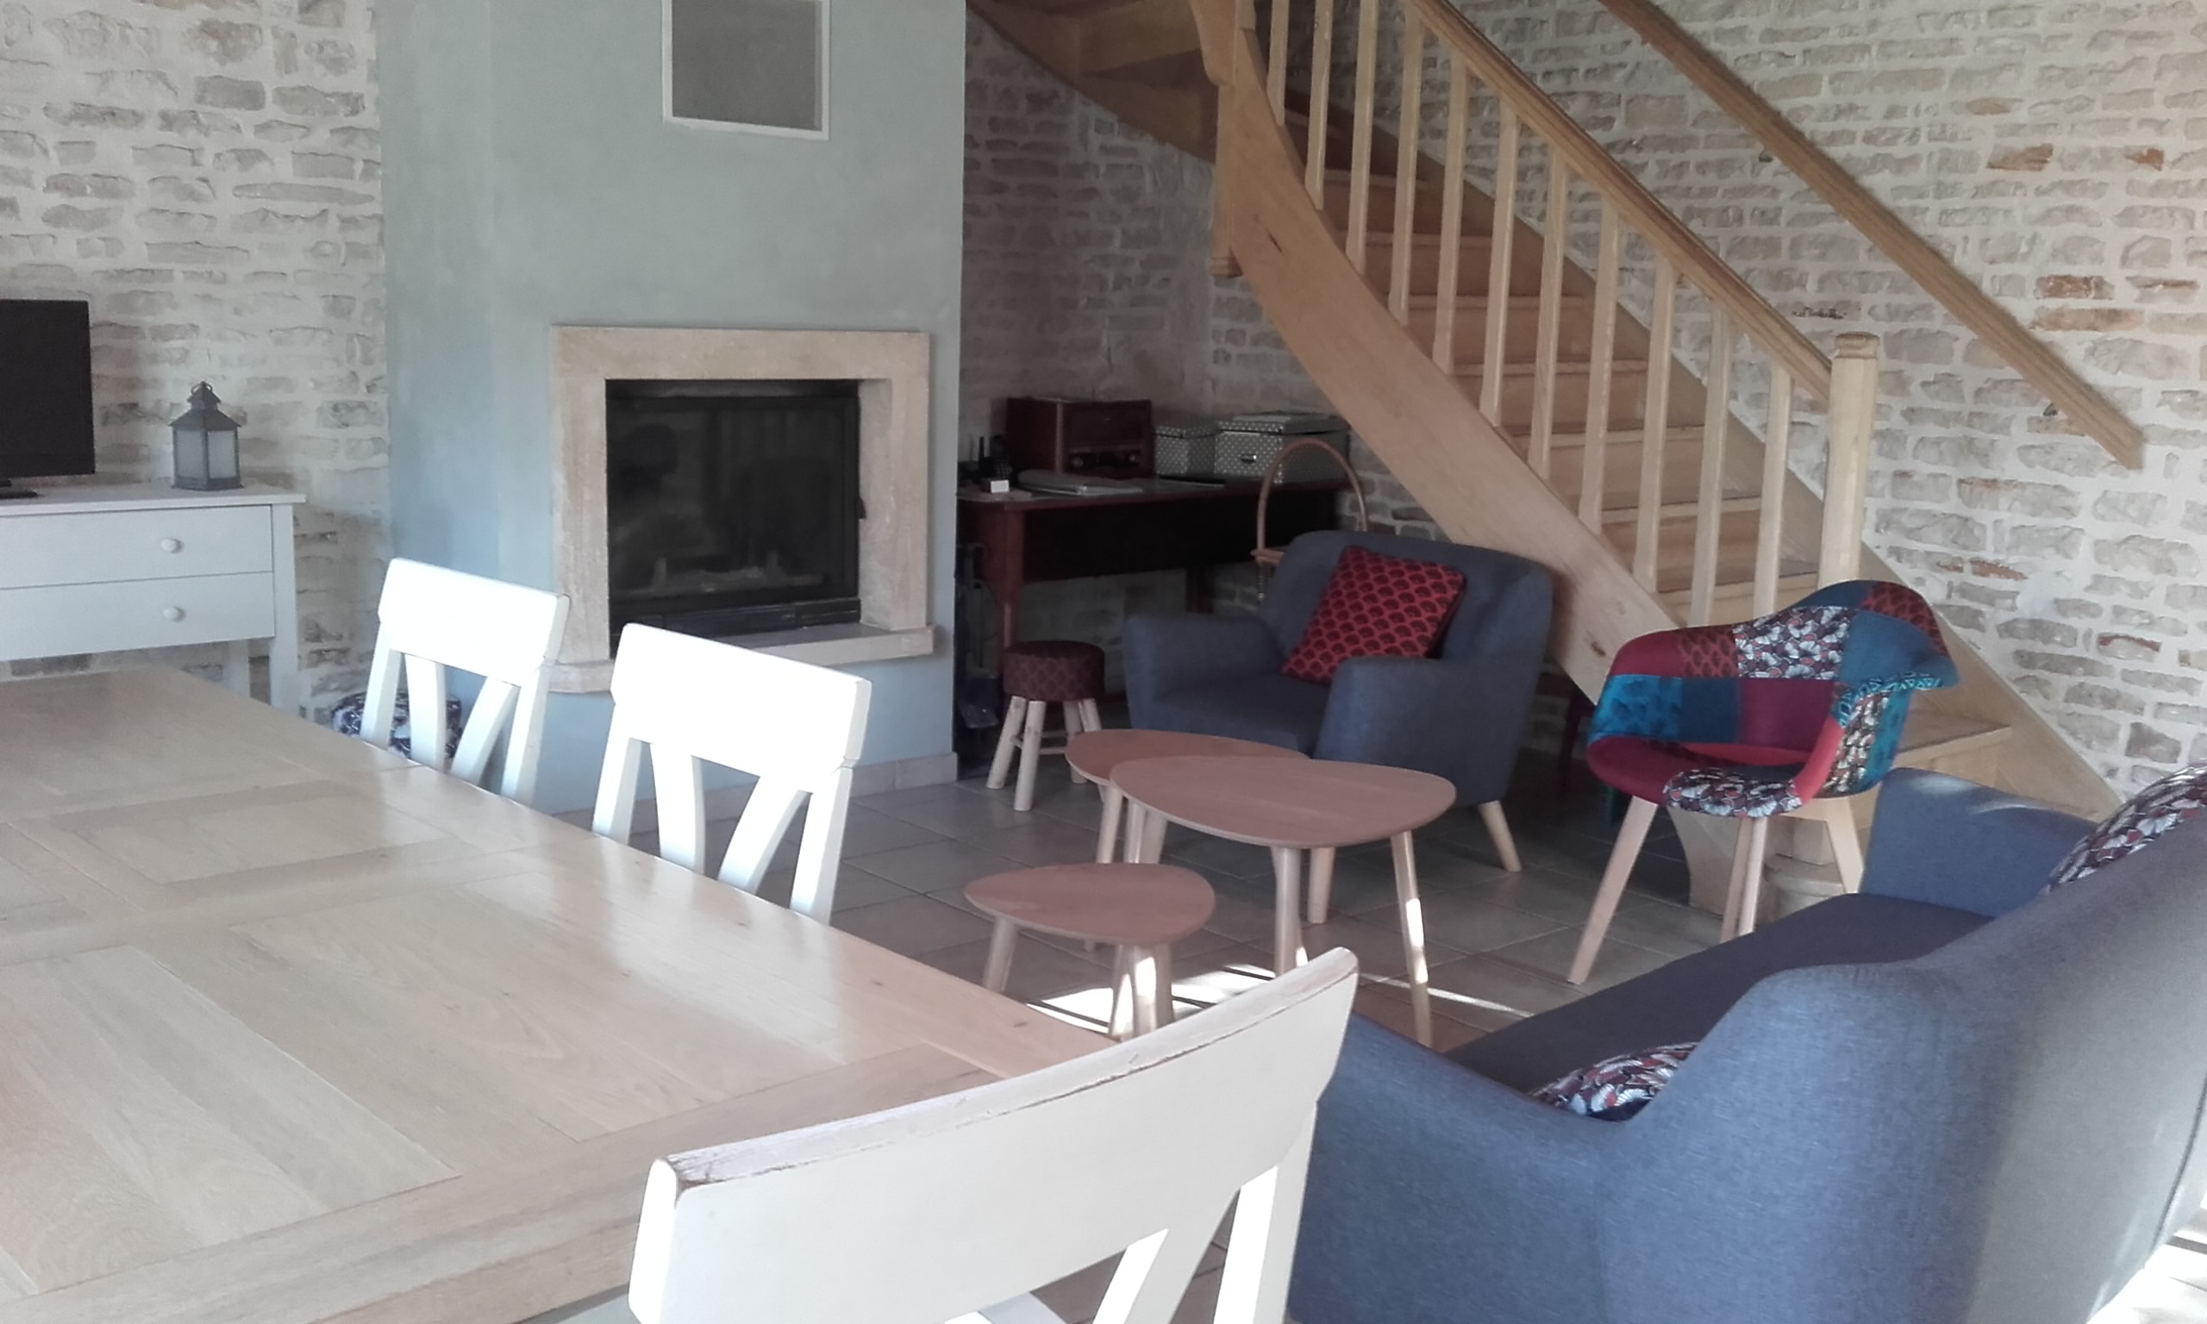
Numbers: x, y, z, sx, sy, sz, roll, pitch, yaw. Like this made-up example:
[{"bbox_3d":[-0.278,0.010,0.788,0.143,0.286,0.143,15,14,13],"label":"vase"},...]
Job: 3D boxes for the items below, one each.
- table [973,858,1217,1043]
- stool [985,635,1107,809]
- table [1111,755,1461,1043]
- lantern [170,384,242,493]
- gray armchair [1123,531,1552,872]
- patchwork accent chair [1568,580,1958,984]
[{"bbox_3d":[-0.021,0.550,2.893,0.400,0.385,0.400,7,11,29],"label":"table"},{"bbox_3d":[-0.137,0.167,5.054,0.300,0.410,0.300,2,10,0],"label":"stool"},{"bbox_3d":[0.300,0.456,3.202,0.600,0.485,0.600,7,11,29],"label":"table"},{"bbox_3d":[-1.972,-0.501,4.040,0.115,0.235,0.115,5,10,19],"label":"lantern"},{"bbox_3d":[0.566,0.116,4.426,0.760,0.770,0.760,-7,13,-42],"label":"gray armchair"},{"bbox_3d":[1.247,0.256,3.563,0.600,0.810,0.610,-7,13,-41],"label":"patchwork accent chair"}]

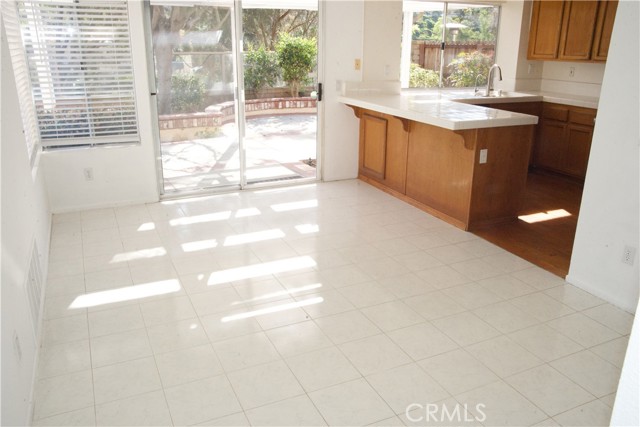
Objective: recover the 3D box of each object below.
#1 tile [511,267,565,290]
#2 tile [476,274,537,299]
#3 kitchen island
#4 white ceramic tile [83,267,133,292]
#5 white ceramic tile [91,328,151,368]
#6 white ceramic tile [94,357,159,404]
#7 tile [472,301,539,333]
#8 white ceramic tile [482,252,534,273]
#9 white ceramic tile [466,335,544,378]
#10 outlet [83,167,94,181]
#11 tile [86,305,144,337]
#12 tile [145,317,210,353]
[{"bbox_3d":[1.551,0.464,3.621,0.302,0.010,0.302,-8,20,-23],"label":"tile"},{"bbox_3d":[1.254,0.493,3.465,0.300,0.010,0.300,-8,20,-23],"label":"tile"},{"bbox_3d":[1.050,-0.610,5.199,0.898,0.940,1.933,-8,20,-24],"label":"kitchen island"},{"bbox_3d":[-1.427,0.449,3.485,0.297,0.010,0.297,-8,20,-24],"label":"white ceramic tile"},{"bbox_3d":[-1.067,0.721,2.767,0.300,0.010,0.300,-8,20,-24],"label":"white ceramic tile"},{"bbox_3d":[-0.941,0.809,2.505,0.300,0.010,0.300,-8,20,-23],"label":"white ceramic tile"},{"bbox_3d":[1.096,0.616,3.058,0.297,0.010,0.297,-8,20,-24],"label":"tile"},{"bbox_3d":[1.424,0.377,3.885,0.302,0.010,0.302,-8,20,-23],"label":"white ceramic tile"},{"bbox_3d":[0.971,0.758,2.734,0.302,0.010,0.302,-8,20,-23],"label":"white ceramic tile"},{"bbox_3d":[-2.165,-0.369,4.822,0.072,0.116,0.012,-8,20,-24],"label":"outlet"},{"bbox_3d":[-1.194,0.632,3.028,0.300,0.010,0.300,-8,20,-24],"label":"tile"},{"bbox_3d":[-0.793,0.682,2.881,0.300,0.010,0.300,-8,20,-23],"label":"tile"}]

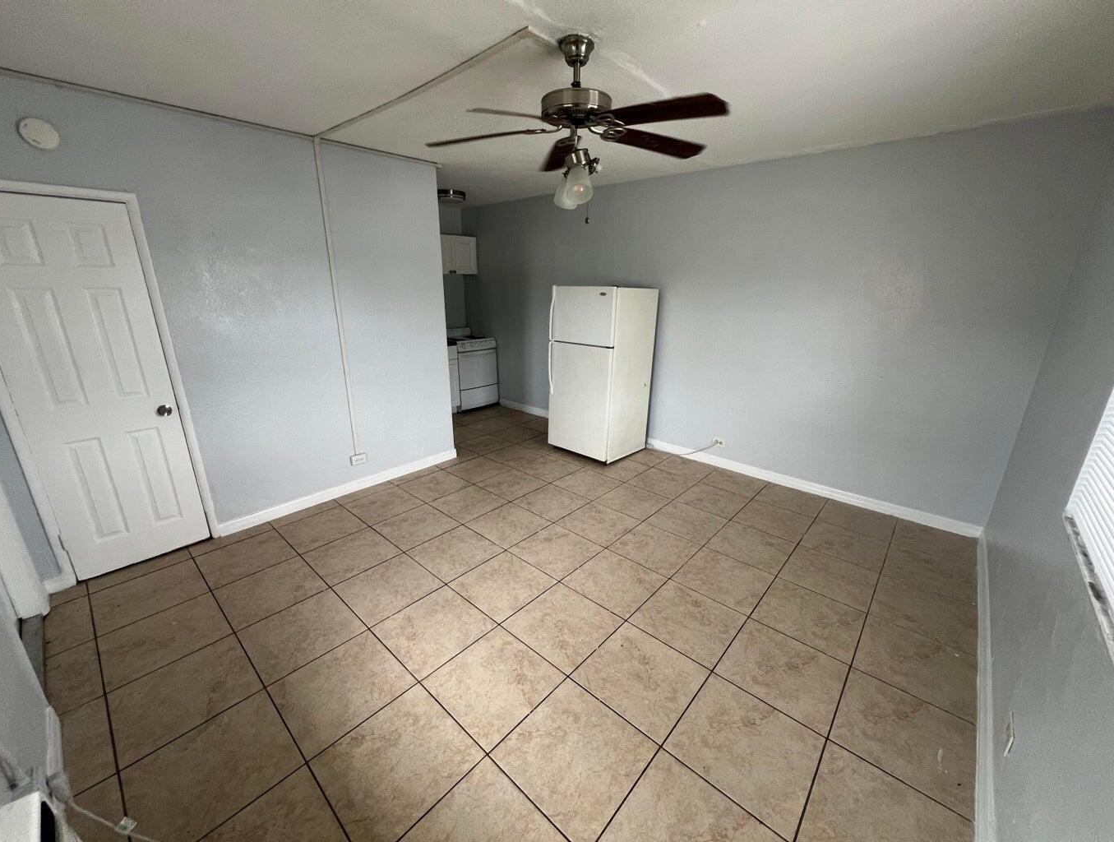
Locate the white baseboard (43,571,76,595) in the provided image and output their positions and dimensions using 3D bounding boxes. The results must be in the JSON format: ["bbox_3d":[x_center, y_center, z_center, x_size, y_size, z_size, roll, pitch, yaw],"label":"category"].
[{"bbox_3d":[-2.756,0.899,2.334,0.014,0.084,0.114,15,22,40],"label":"white baseboard"}]

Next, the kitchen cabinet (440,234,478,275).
[{"bbox_3d":[-1.475,-2.235,5.665,0.320,0.470,0.760,15,23,39],"label":"kitchen cabinet"}]

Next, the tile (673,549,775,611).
[{"bbox_3d":[0.969,0.912,2.446,0.440,0.010,0.440,15,22,39],"label":"tile"}]

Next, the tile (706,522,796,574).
[{"bbox_3d":[1.312,0.843,2.846,0.450,0.015,0.450,15,23,39],"label":"tile"}]

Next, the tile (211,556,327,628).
[{"bbox_3d":[-1.617,0.957,2.387,0.450,0.015,0.450,15,23,39],"label":"tile"}]

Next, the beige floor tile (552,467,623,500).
[{"bbox_3d":[0.270,0.557,3.720,0.450,0.012,0.450,15,22,40],"label":"beige floor tile"}]

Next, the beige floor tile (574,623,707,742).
[{"bbox_3d":[0.372,1.121,1.859,0.450,0.012,0.450,15,22,40],"label":"beige floor tile"}]

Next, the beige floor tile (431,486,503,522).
[{"bbox_3d":[-0.701,0.661,3.368,0.450,0.015,0.450,15,23,39],"label":"beige floor tile"}]

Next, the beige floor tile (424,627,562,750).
[{"bbox_3d":[-0.262,1.098,1.786,0.440,0.010,0.440,15,22,39],"label":"beige floor tile"}]

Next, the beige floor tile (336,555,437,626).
[{"bbox_3d":[-0.930,0.920,2.341,0.440,0.010,0.440,15,22,39],"label":"beige floor tile"}]

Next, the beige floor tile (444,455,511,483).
[{"bbox_3d":[-0.719,0.449,3.888,0.440,0.010,0.440,15,22,39],"label":"beige floor tile"}]

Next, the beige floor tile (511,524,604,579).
[{"bbox_3d":[-0.001,0.824,2.695,0.440,0.010,0.440,15,22,39],"label":"beige floor tile"}]

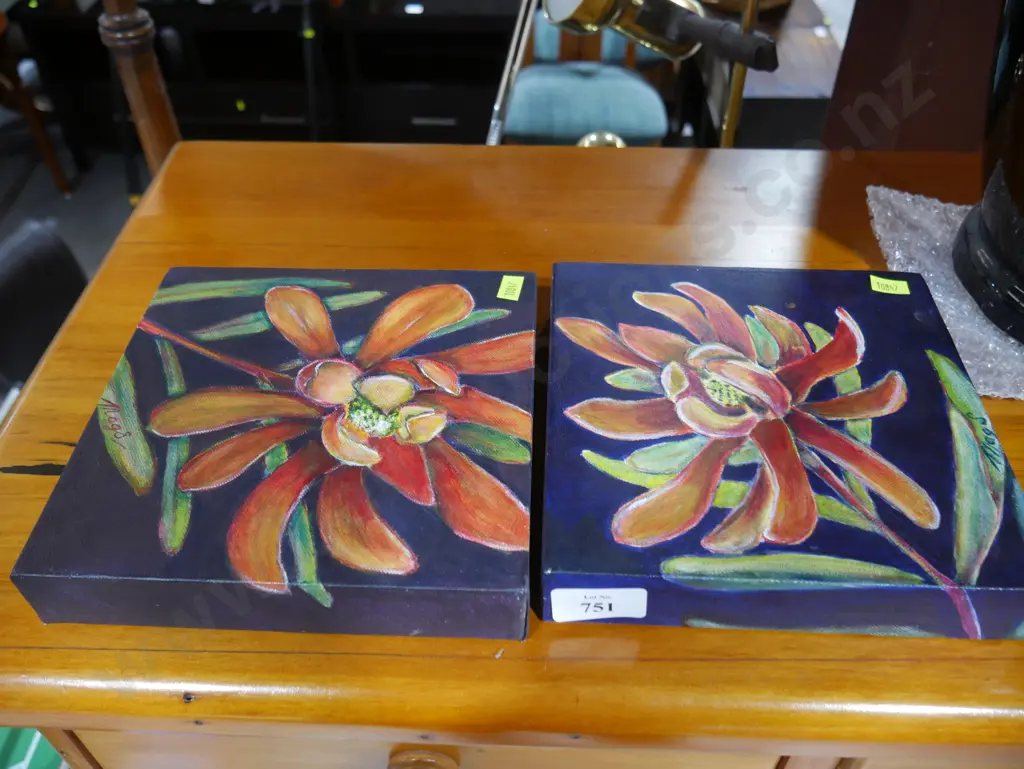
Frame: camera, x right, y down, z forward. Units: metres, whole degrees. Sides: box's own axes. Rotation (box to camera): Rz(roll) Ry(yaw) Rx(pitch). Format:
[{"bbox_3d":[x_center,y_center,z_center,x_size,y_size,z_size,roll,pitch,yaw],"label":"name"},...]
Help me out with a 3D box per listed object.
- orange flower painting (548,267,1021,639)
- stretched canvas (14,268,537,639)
[{"bbox_3d":[0.120,0.019,0.404,0.204,0.037,0.202,2,44,2],"label":"orange flower painting"},{"bbox_3d":[-0.091,0.020,0.405,0.203,0.037,0.201,1,44,2],"label":"stretched canvas"}]

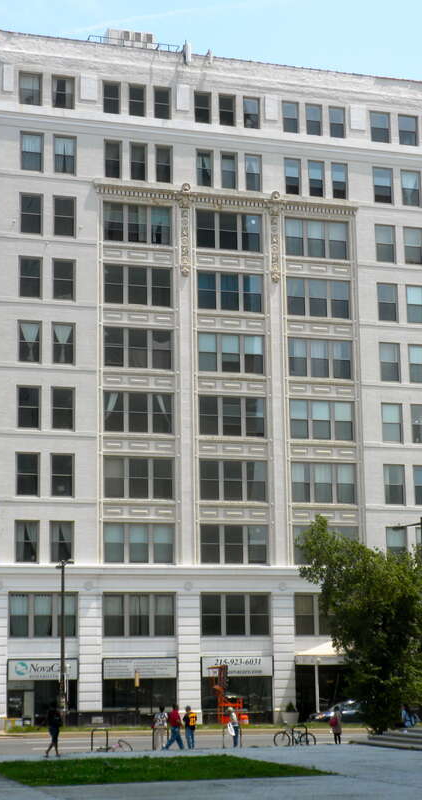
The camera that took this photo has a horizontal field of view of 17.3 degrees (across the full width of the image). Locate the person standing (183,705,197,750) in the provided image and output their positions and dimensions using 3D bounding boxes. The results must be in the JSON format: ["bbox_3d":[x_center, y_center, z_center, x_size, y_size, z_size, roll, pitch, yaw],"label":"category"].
[{"bbox_3d":[-0.840,13.475,56.966,0.520,1.740,0.380,7,-14,-37],"label":"person standing"}]

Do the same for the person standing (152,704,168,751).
[{"bbox_3d":[-2.010,12.896,54.504,0.600,1.772,0.450,2,-11,-15],"label":"person standing"}]

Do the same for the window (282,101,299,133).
[{"bbox_3d":[5.293,-18.760,92.259,1.127,2.179,0.200,3,-11,-17],"label":"window"}]

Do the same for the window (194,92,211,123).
[{"bbox_3d":[-0.493,-18.022,85.761,1.059,2.050,0.200,3,-12,-17],"label":"window"}]

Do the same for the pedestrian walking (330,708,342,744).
[{"bbox_3d":[5.228,13.674,58.160,0.500,1.630,0.380,-5,-12,19],"label":"pedestrian walking"}]

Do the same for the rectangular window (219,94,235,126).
[{"bbox_3d":[1.060,-18.045,86.365,1.048,2.094,0.200,3,-11,-17],"label":"rectangular window"}]

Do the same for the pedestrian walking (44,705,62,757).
[{"bbox_3d":[-5.137,10.656,44.800,0.650,1.750,0.550,-3,-11,9],"label":"pedestrian walking"}]

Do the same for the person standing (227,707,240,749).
[{"bbox_3d":[0.912,13.186,55.769,0.460,1.614,0.480,-4,-11,14],"label":"person standing"}]

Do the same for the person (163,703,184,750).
[{"bbox_3d":[-1.430,12.496,52.968,0.720,1.720,0.520,-1,-11,3],"label":"person"}]

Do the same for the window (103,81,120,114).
[{"bbox_3d":[-6.336,-19.268,88.605,1.123,2.142,0.200,3,-11,-17],"label":"window"}]

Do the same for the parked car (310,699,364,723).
[{"bbox_3d":[8.062,18.004,80.139,4.600,1.460,1.780,3,-12,-17],"label":"parked car"}]

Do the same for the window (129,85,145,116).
[{"bbox_3d":[-4.426,-17.998,83.225,1.020,1.978,0.220,3,-12,-17],"label":"window"}]

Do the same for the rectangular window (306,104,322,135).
[{"bbox_3d":[6.824,-18.536,92.004,1.141,2.186,0.250,3,-12,-17],"label":"rectangular window"}]

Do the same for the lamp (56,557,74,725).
[{"bbox_3d":[-7.610,12.653,72.351,0.350,8.699,3.000,3,-11,-17],"label":"lamp"}]

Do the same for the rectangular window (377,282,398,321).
[{"bbox_3d":[11.154,-6.083,87.246,1.372,2.449,0.200,3,-11,-17],"label":"rectangular window"}]

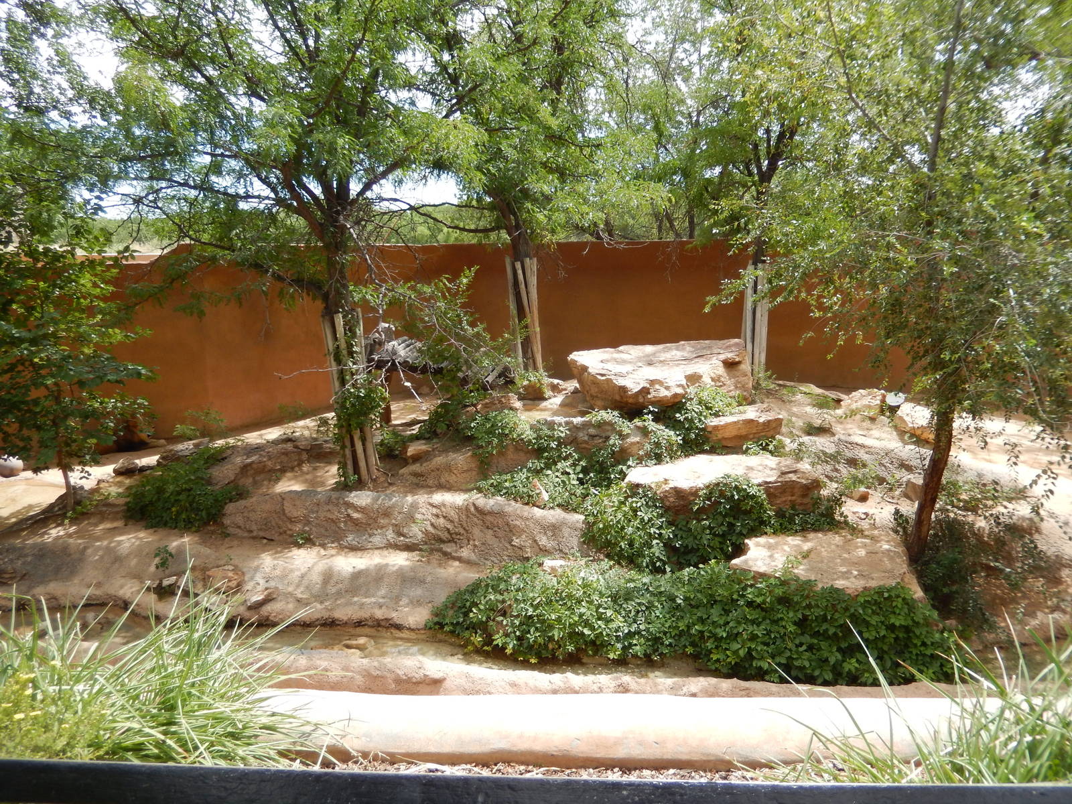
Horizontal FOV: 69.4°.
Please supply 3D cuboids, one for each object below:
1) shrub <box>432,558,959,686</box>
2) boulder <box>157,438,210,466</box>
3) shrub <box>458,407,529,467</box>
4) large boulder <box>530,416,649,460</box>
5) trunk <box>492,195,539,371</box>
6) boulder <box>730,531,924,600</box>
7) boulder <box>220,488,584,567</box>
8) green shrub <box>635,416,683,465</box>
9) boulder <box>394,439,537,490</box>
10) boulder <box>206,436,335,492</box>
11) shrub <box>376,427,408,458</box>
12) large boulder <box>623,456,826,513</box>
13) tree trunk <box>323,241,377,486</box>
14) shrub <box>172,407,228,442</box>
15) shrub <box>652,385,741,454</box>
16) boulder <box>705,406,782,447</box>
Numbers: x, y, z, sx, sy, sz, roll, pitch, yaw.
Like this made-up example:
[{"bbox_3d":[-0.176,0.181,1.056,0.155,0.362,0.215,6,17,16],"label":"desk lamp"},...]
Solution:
[{"bbox_3d":[1.058,1.624,5.850,3.788,0.558,1.000,2,12,8],"label":"shrub"},{"bbox_3d":[-4.365,0.618,9.575,0.640,0.240,0.450,0,13,0],"label":"boulder"},{"bbox_3d":[-0.457,0.396,8.700,0.791,0.596,0.550,0,12,0],"label":"shrub"},{"bbox_3d":[0.587,0.394,8.600,1.313,0.411,0.700,0,12,0],"label":"large boulder"},{"bbox_3d":[-0.317,-1.953,12.785,0.720,2.900,0.550,0,13,0],"label":"trunk"},{"bbox_3d":[2.734,1.556,7.481,1.680,0.400,1.050,0,13,0],"label":"boulder"},{"bbox_3d":[-1.264,1.167,7.300,3.474,0.527,0.750,2,12,8],"label":"boulder"},{"bbox_3d":[1.485,0.469,9.439,0.620,0.520,0.450,0,13,0],"label":"green shrub"},{"bbox_3d":[-0.724,0.666,8.200,1.474,0.405,0.800,0,12,0],"label":"boulder"},{"bbox_3d":[-3.083,0.735,9.191,1.420,0.420,0.950,0,13,0],"label":"boulder"},{"bbox_3d":[-1.781,0.506,9.601,0.400,0.350,0.350,0,13,0],"label":"shrub"},{"bbox_3d":[2.044,0.911,8.770,2.080,0.460,1.000,0,13,0],"label":"large boulder"},{"bbox_3d":[-1.860,-0.368,7.800,0.395,2.460,0.420,0,12,0],"label":"tree trunk"},{"bbox_3d":[-4.677,0.312,10.800,0.637,0.421,0.600,0,12,0],"label":"shrub"},{"bbox_3d":[2.023,0.213,9.893,1.080,0.720,0.700,0,13,0],"label":"shrub"},{"bbox_3d":[2.409,0.277,9.000,0.827,0.422,0.700,0,12,0],"label":"boulder"}]

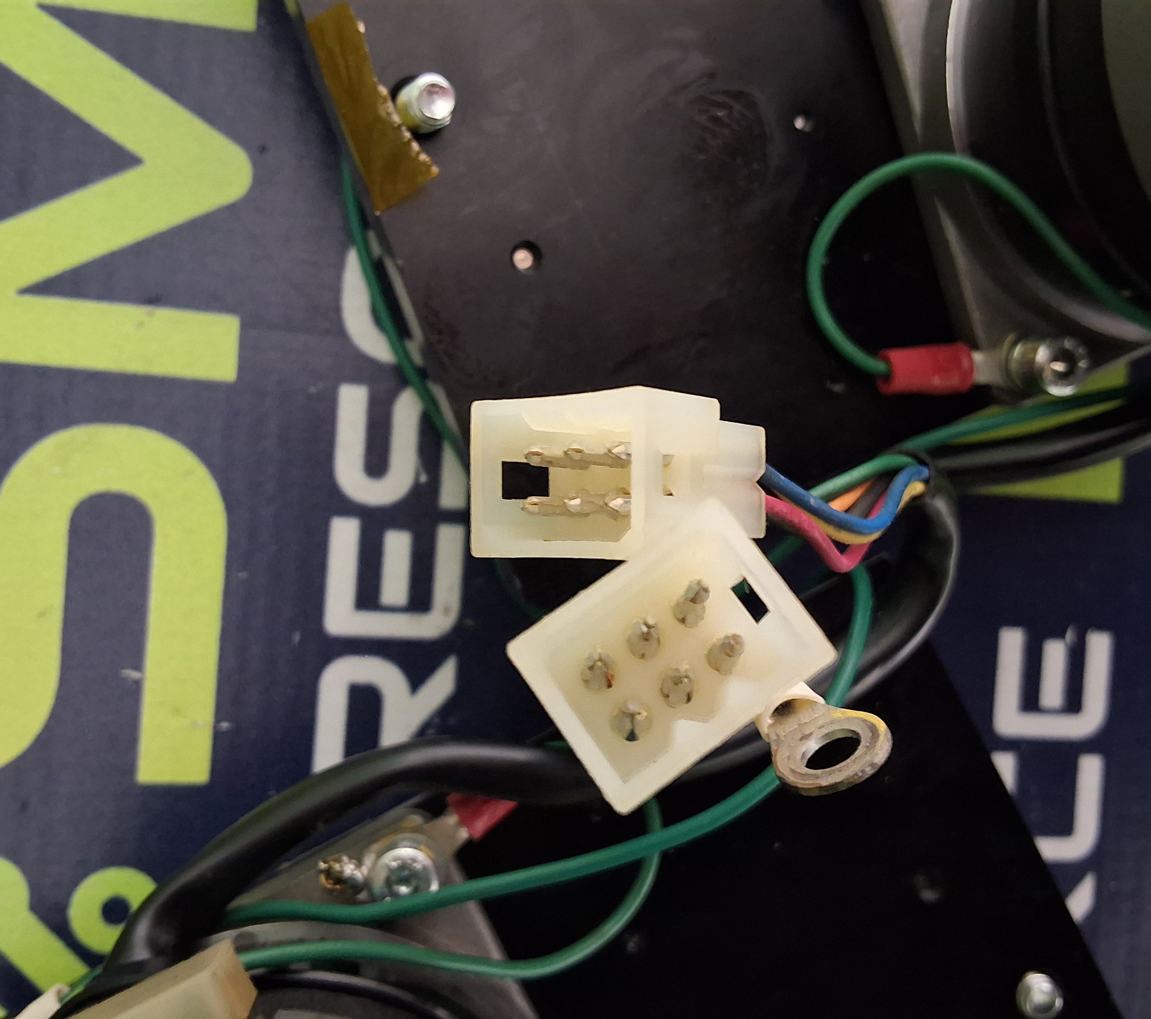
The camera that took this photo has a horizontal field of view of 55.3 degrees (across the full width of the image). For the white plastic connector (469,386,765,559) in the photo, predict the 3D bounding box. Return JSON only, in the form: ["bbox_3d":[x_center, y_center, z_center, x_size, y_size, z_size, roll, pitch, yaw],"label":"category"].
[{"bbox_3d":[0.006,-0.003,0.107,0.025,0.019,0.015,1,89,-50],"label":"white plastic connector"}]

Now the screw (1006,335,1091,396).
[{"bbox_3d":[0.058,-0.018,0.136,0.007,0.009,0.007,0,90,-7],"label":"screw"}]

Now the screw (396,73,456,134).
[{"bbox_3d":[-0.018,-0.048,0.131,0.006,0.009,0.006,-4,103,-18],"label":"screw"}]

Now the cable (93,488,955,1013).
[{"bbox_3d":[-0.003,0.028,0.120,0.112,0.016,0.023,-26,94,-6],"label":"cable"}]

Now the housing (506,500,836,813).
[{"bbox_3d":[0.007,0.013,0.092,0.019,0.025,0.015,-35,79,-6],"label":"housing"}]

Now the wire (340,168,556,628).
[{"bbox_3d":[-0.017,-0.014,0.138,0.005,0.007,0.062,-24,93,-6],"label":"wire"}]

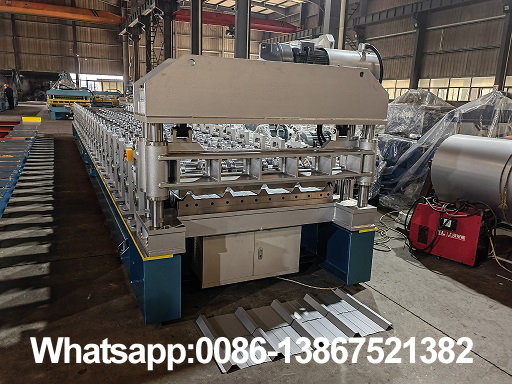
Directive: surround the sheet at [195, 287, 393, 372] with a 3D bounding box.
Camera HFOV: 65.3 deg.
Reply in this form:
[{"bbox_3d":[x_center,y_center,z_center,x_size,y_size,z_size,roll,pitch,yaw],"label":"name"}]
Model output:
[{"bbox_3d":[0.226,0.772,2.362,1.074,0.042,0.511,-4,14,-26],"label":"sheet"}]

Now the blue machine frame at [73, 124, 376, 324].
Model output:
[{"bbox_3d":[-2.275,-0.666,7.439,1.670,0.401,11.022,-4,14,-26],"label":"blue machine frame"}]

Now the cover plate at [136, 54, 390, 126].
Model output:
[{"bbox_3d":[0.093,-0.620,2.536,1.642,0.362,0.379,-4,14,-26],"label":"cover plate"}]

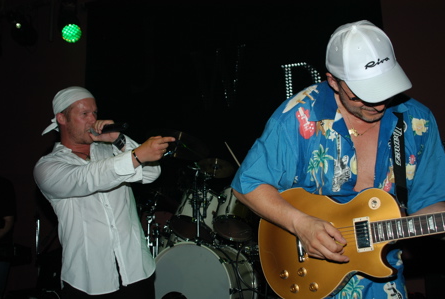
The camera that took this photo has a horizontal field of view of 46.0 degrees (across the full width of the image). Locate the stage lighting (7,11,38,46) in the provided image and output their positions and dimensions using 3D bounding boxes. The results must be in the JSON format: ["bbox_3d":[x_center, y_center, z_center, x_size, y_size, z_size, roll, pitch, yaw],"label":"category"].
[{"bbox_3d":[-1.830,-1.110,4.800,0.230,0.230,0.280,4,30,-46],"label":"stage lighting"}]

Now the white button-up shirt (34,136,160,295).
[{"bbox_3d":[-0.535,0.275,2.270,0.530,0.700,0.460,1,-7,-38],"label":"white button-up shirt"}]

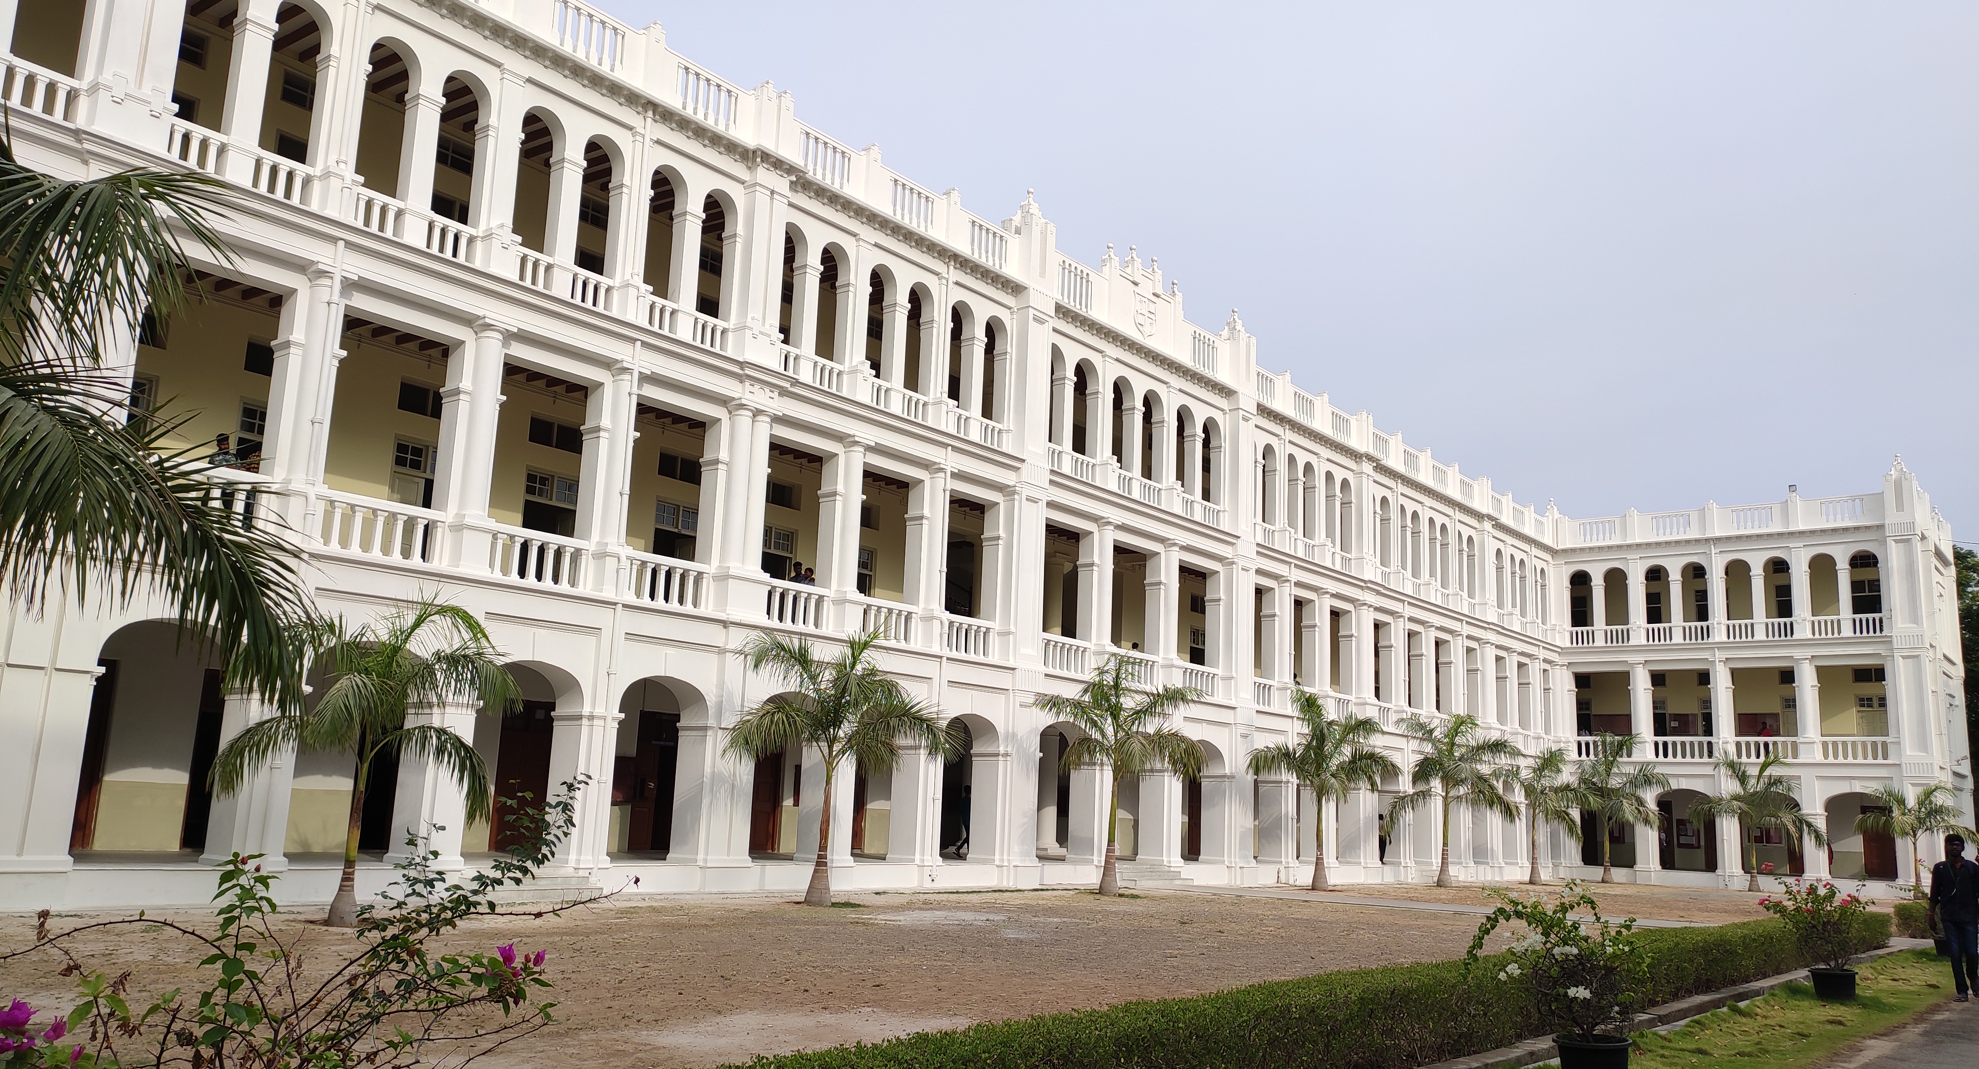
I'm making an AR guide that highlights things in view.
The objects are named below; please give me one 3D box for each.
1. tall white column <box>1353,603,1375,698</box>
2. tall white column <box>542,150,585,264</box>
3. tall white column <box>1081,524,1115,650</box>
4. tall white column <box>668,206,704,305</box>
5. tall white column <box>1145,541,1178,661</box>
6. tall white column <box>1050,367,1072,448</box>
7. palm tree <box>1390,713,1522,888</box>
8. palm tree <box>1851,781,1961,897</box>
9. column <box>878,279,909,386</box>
[{"bbox_3d":[11.794,3.666,45.168,0.550,3.080,1.200,-7,-14,39],"label":"tall white column"},{"bbox_3d":[-7.019,-5.316,23.642,0.430,1.800,0.440,-6,-13,38],"label":"tall white column"},{"bbox_3d":[2.656,1.295,34.818,0.693,3.087,0.504,-7,-14,38],"label":"tall white column"},{"bbox_3d":[-5.420,-4.852,25.384,0.390,1.800,0.390,-7,-14,39],"label":"tall white column"},{"bbox_3d":[4.742,1.823,38.610,0.749,3.216,0.640,-6,-14,38],"label":"tall white column"},{"bbox_3d":[1.830,-2.964,35.514,0.397,1.900,0.469,-6,-14,38],"label":"tall white column"},{"bbox_3d":[14.664,8.311,44.959,3.888,5.360,3.888,-6,-14,38],"label":"palm tree"},{"bbox_3d":[31.506,10.399,48.703,3.500,4.000,3.400,-7,-14,39],"label":"palm tree"},{"bbox_3d":[-1.965,-3.956,29.658,0.409,1.743,0.420,-7,-14,38],"label":"column"}]

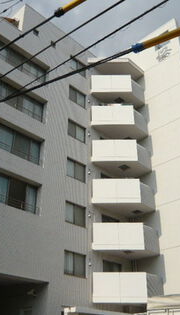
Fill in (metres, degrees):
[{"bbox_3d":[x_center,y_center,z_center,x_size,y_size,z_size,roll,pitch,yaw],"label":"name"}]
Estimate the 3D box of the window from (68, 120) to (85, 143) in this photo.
[{"bbox_3d":[-0.835,-1.646,22.120,0.150,1.189,1.569,-24,-36,37],"label":"window"}]

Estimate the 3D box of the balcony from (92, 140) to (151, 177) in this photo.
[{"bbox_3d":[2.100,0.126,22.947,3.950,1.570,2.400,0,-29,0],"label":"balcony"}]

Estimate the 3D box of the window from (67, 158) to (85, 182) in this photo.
[{"bbox_3d":[-0.826,0.815,20.784,0.150,1.189,1.569,-24,-36,37],"label":"window"}]

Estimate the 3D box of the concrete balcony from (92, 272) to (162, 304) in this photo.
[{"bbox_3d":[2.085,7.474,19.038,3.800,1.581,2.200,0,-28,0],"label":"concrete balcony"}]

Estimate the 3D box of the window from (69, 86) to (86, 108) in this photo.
[{"bbox_3d":[-0.844,-4.107,23.456,0.150,1.189,1.569,-24,-36,37],"label":"window"}]

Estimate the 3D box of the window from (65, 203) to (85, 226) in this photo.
[{"bbox_3d":[-0.818,3.297,19.526,0.120,1.200,1.650,-25,-38,38],"label":"window"}]

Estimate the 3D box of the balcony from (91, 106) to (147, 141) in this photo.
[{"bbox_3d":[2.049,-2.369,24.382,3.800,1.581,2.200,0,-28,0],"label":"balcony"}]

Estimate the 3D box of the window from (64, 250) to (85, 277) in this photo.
[{"bbox_3d":[-0.807,5.736,18.112,0.150,1.189,1.569,-24,-36,37],"label":"window"}]

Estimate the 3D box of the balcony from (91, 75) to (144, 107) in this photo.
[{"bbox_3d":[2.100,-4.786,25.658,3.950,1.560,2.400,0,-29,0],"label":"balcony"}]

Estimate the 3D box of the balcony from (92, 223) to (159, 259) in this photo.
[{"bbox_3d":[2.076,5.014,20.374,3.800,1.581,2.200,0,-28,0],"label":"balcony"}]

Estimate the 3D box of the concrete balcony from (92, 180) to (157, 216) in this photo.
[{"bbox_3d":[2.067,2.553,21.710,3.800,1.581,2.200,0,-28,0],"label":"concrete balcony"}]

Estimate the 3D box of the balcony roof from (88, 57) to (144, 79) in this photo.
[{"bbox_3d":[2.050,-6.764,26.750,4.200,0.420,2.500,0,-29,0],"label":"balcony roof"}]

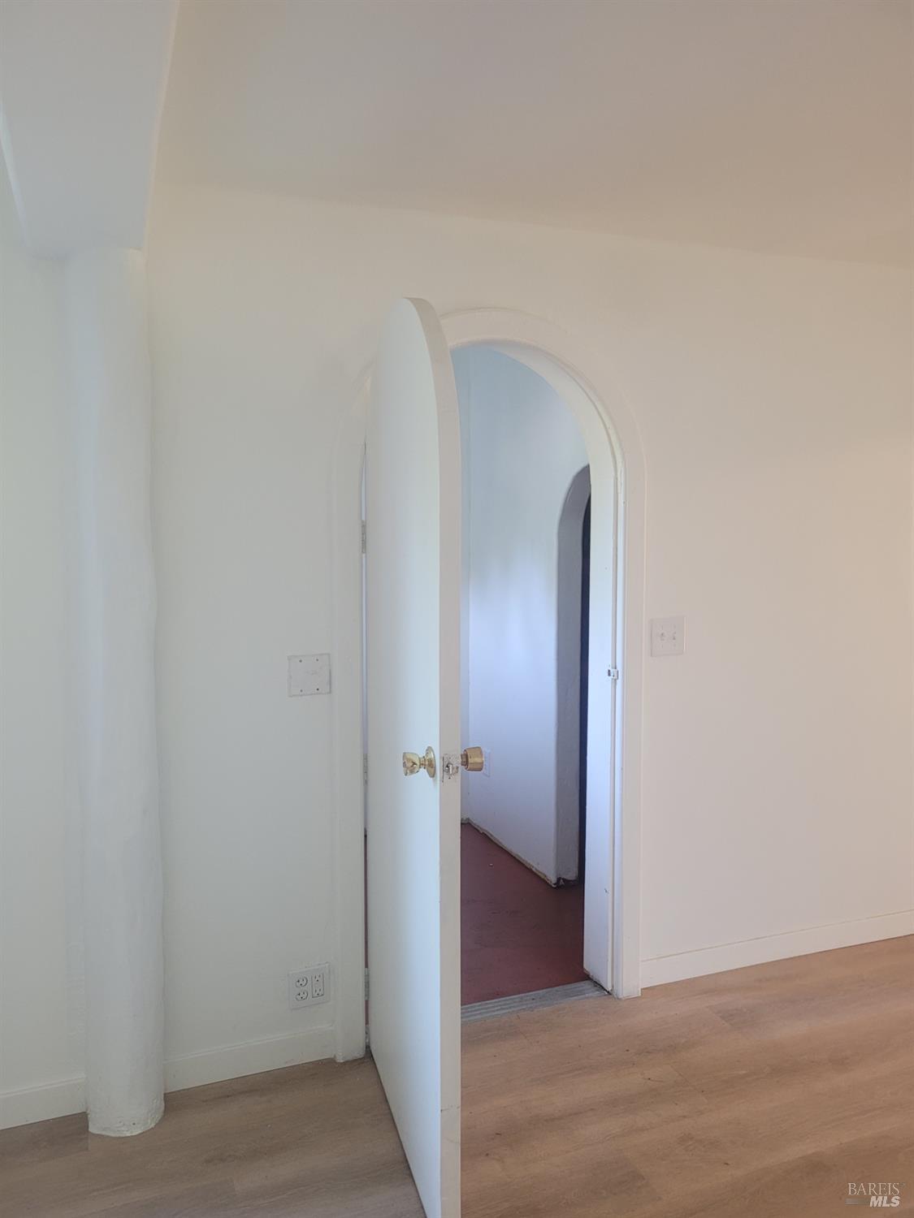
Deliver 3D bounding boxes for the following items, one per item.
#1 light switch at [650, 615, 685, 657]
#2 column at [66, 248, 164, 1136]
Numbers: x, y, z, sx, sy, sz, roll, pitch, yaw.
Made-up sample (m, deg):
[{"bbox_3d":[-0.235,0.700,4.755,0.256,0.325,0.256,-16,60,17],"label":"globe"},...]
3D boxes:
[{"bbox_3d":[0.680,0.089,2.937,0.124,0.122,0.013,-2,5,-22],"label":"light switch"},{"bbox_3d":[-0.845,0.223,2.266,0.185,2.150,0.175,-2,5,-22],"label":"column"}]

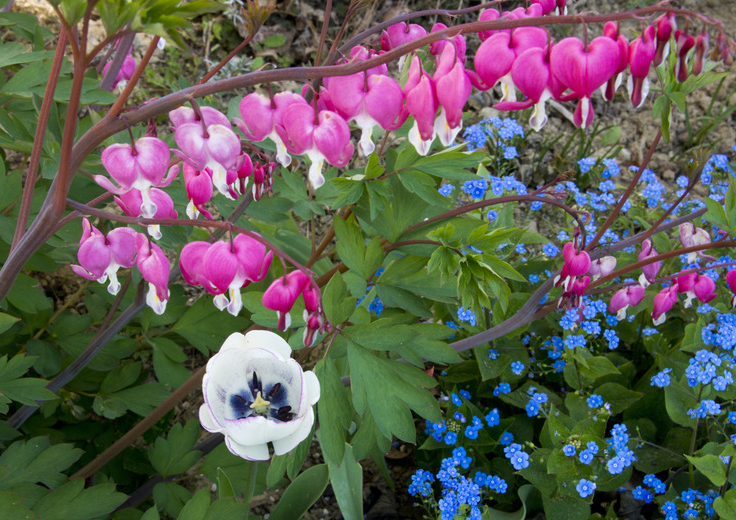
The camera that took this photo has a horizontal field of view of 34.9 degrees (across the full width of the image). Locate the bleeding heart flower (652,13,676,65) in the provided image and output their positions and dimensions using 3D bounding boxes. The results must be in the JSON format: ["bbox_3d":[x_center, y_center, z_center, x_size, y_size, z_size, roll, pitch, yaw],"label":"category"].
[{"bbox_3d":[0.137,-0.102,0.540,0.010,0.024,0.010,1,28,-17],"label":"bleeding heart flower"}]

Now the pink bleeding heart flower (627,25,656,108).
[{"bbox_3d":[0.113,-0.080,0.485,0.013,0.032,0.017,10,31,17],"label":"pink bleeding heart flower"}]

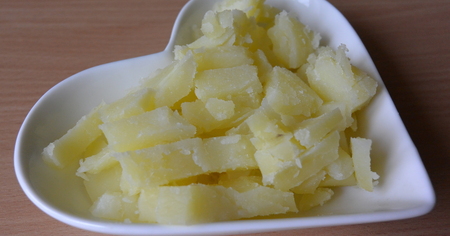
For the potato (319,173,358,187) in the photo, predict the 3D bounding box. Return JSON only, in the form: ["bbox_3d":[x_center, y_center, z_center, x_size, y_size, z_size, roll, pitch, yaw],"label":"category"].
[{"bbox_3d":[0.060,0.029,0.242,0.024,0.010,0.013,-2,48,-2],"label":"potato"}]

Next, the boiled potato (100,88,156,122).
[{"bbox_3d":[-0.054,-0.006,0.254,0.031,0.012,0.015,-23,52,-20],"label":"boiled potato"}]

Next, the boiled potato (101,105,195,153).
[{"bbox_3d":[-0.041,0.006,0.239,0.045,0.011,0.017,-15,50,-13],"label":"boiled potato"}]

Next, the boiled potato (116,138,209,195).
[{"bbox_3d":[-0.032,0.025,0.228,0.044,0.018,0.014,-10,49,-9],"label":"boiled potato"}]

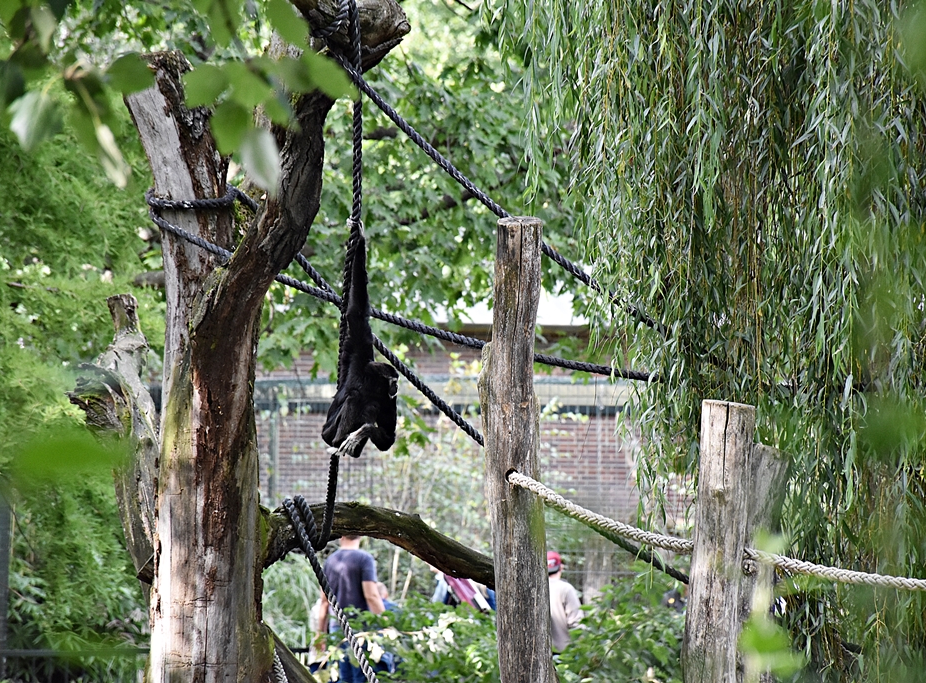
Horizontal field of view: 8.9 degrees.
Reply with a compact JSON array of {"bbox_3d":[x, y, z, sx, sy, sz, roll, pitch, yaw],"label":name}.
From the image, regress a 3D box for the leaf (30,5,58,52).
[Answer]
[{"bbox_3d":[-0.702,-0.524,10.000,0.047,0.080,0.030,0,-1,0],"label":"leaf"}]

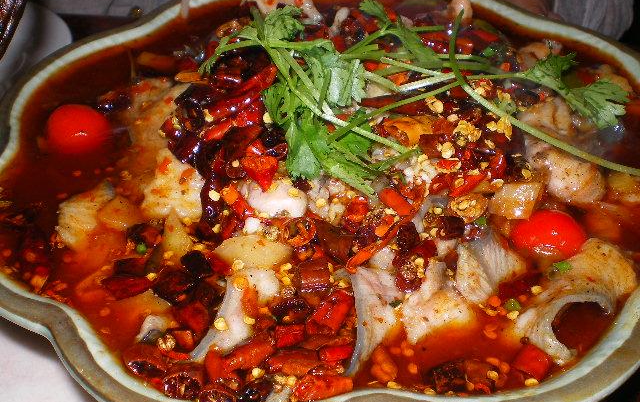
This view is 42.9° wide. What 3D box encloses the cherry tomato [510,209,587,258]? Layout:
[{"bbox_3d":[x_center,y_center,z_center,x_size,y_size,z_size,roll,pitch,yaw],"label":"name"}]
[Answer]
[{"bbox_3d":[0.090,0.015,0.320,0.029,0.025,0.026,1,40,0],"label":"cherry tomato"}]

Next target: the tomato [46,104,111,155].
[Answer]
[{"bbox_3d":[-0.110,-0.032,0.370,0.028,0.025,0.027,1,40,0],"label":"tomato"}]

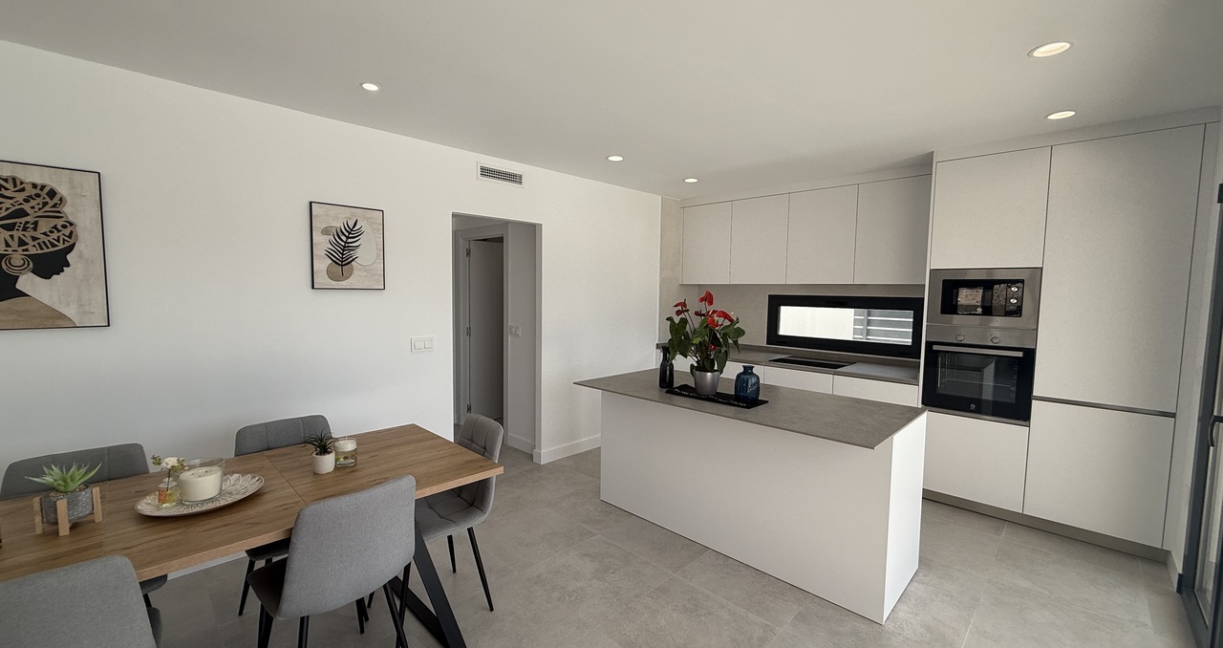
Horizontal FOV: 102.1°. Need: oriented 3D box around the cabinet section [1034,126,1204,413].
[{"bbox_3d":[3.111,-0.311,3.088,0.600,1.548,0.610,5,6,44],"label":"cabinet section"}]

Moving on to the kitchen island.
[{"bbox_3d":[0.719,0.866,2.983,1.825,0.890,0.950,5,6,44],"label":"kitchen island"}]

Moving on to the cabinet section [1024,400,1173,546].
[{"bbox_3d":[3.094,0.858,3.172,0.600,0.739,0.610,5,6,44],"label":"cabinet section"}]

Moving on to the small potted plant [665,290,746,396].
[{"bbox_3d":[0.585,0.106,2.992,0.450,0.620,0.430,1,4,0],"label":"small potted plant"}]

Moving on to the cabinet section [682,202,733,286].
[{"bbox_3d":[1.128,-0.853,5.366,0.603,0.838,0.360,5,6,44],"label":"cabinet section"}]

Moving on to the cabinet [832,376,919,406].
[{"bbox_3d":[2.207,0.792,4.024,0.600,0.733,0.600,5,6,44],"label":"cabinet"}]

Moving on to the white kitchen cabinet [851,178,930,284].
[{"bbox_3d":[2.419,-0.747,4.114,0.602,0.843,0.350,5,6,44],"label":"white kitchen cabinet"}]

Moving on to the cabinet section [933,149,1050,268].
[{"bbox_3d":[2.688,-0.749,3.476,0.600,0.743,0.610,5,6,44],"label":"cabinet section"}]

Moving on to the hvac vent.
[{"bbox_3d":[-0.829,-1.131,3.768,0.022,0.126,0.413,5,6,44],"label":"hvac vent"}]

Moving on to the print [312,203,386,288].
[{"bbox_3d":[-1.600,-0.460,3.020,0.029,0.500,0.406,5,6,44],"label":"print"}]

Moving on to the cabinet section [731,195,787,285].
[{"bbox_3d":[1.558,-0.816,4.948,0.599,0.838,0.360,5,6,44],"label":"cabinet section"}]

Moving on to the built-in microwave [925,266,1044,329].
[{"bbox_3d":[2.604,-0.185,3.445,0.597,0.393,0.400,5,6,44],"label":"built-in microwave"}]

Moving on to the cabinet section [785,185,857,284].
[{"bbox_3d":[1.988,-0.779,4.531,0.601,0.838,0.360,5,6,44],"label":"cabinet section"}]

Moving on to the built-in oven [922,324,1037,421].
[{"bbox_3d":[2.649,0.305,3.534,0.597,0.591,0.550,5,6,44],"label":"built-in oven"}]

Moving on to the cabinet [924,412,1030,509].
[{"bbox_3d":[2.650,0.914,3.588,0.597,0.562,0.580,5,6,44],"label":"cabinet"}]

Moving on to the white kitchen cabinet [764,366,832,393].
[{"bbox_3d":[1.777,0.756,4.438,0.597,0.733,0.600,5,6,44],"label":"white kitchen cabinet"}]

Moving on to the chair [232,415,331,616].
[{"bbox_3d":[-1.428,0.906,2.264,0.450,0.850,0.550,-3,6,-43],"label":"chair"}]

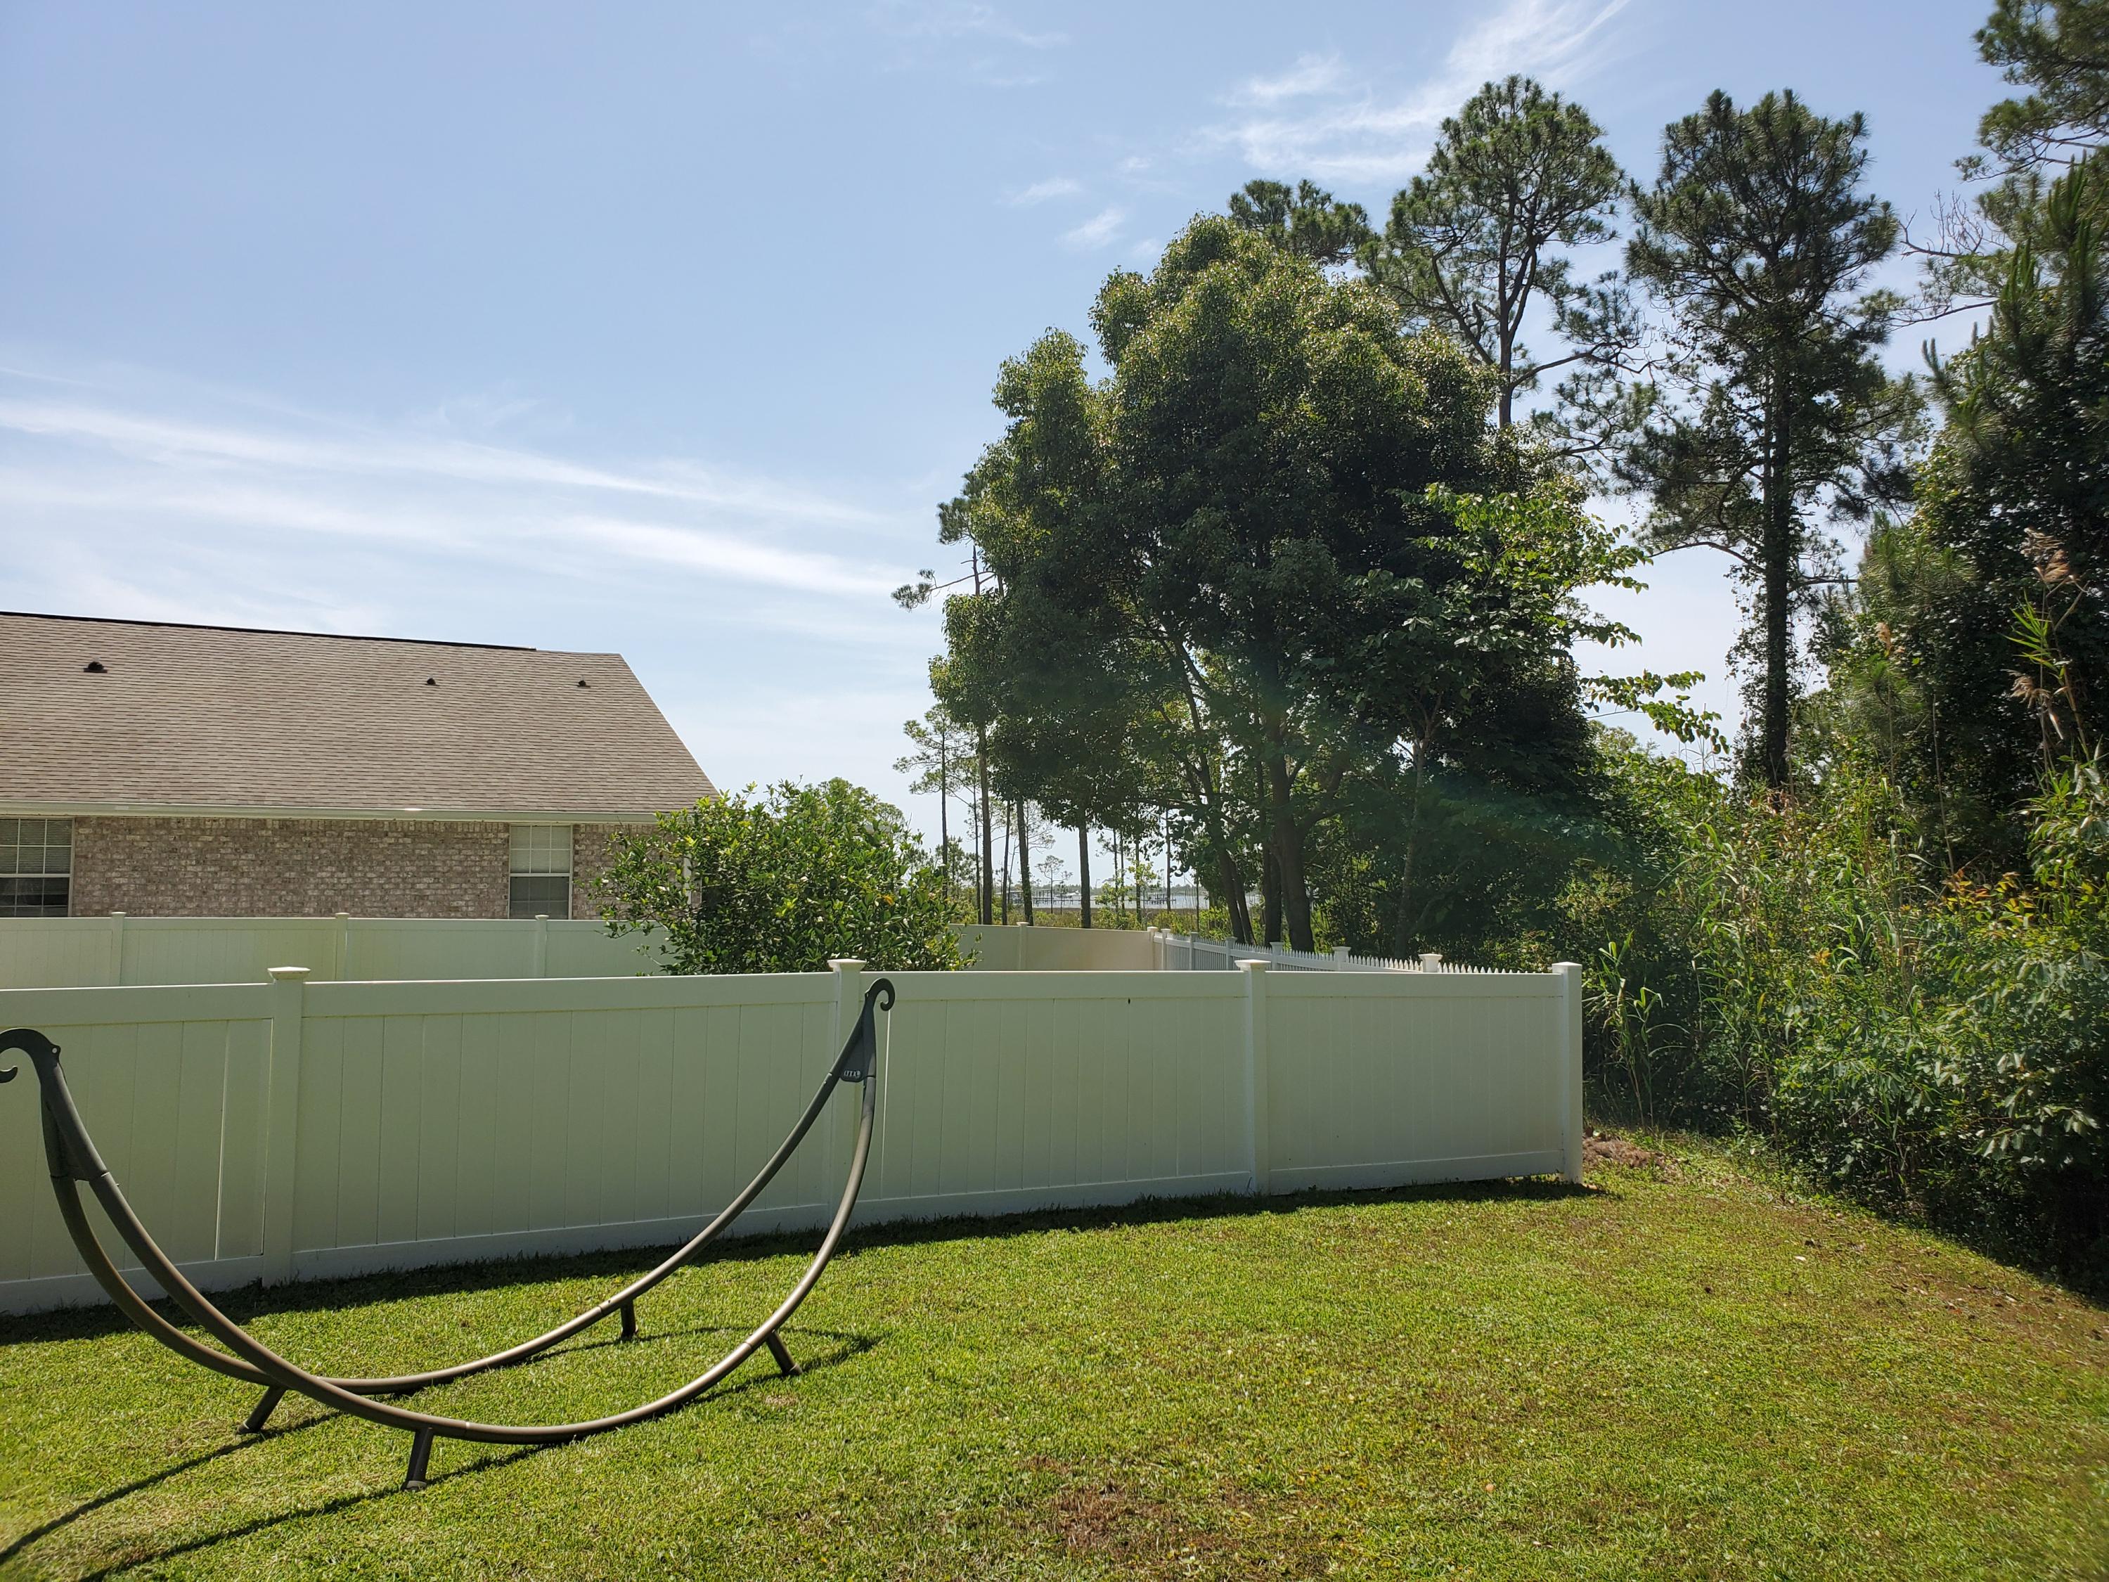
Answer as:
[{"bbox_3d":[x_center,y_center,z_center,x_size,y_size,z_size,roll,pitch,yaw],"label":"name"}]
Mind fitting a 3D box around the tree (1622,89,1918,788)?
[{"bbox_3d":[9.966,-3.650,22.000,3.900,12.200,3.900,-1,-4,25],"label":"tree"}]

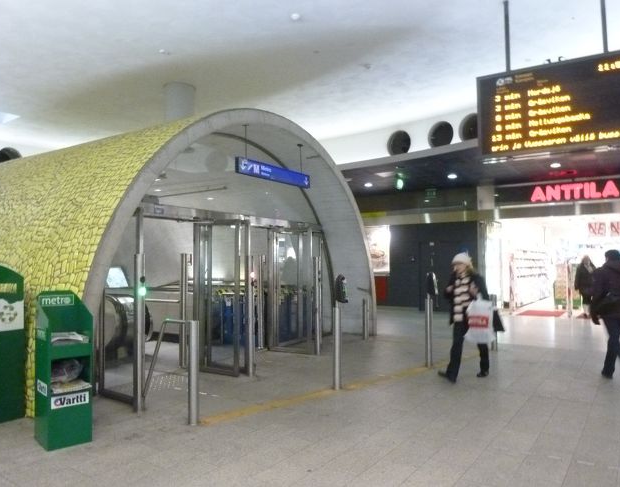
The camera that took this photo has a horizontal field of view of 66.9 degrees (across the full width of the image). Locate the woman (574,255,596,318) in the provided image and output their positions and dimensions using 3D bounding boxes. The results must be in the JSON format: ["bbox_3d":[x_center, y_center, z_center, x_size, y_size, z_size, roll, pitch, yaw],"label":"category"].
[{"bbox_3d":[7.334,1.153,12.531,0.550,1.690,0.400,-1,-2,20],"label":"woman"}]

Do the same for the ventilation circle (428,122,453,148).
[{"bbox_3d":[2.796,-2.252,9.846,0.560,0.560,0.200,-2,-3,41],"label":"ventilation circle"}]

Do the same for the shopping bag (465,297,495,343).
[{"bbox_3d":[2.110,0.940,5.807,0.370,0.570,0.150,0,-2,1],"label":"shopping bag"}]

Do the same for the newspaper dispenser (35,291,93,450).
[{"bbox_3d":[-2.140,1.064,4.106,0.340,1.290,0.395,2,-3,-40],"label":"newspaper dispenser"}]

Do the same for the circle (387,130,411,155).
[{"bbox_3d":[2.040,-2.209,10.460,0.560,0.560,0.200,-2,-3,37],"label":"circle"}]

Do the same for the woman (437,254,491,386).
[{"bbox_3d":[1.995,0.947,6.139,0.580,1.650,0.520,1,-3,-35],"label":"woman"}]

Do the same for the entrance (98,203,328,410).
[{"bbox_3d":[-1.088,0.713,6.595,0.880,2.170,3.710,-2,-3,36],"label":"entrance"}]

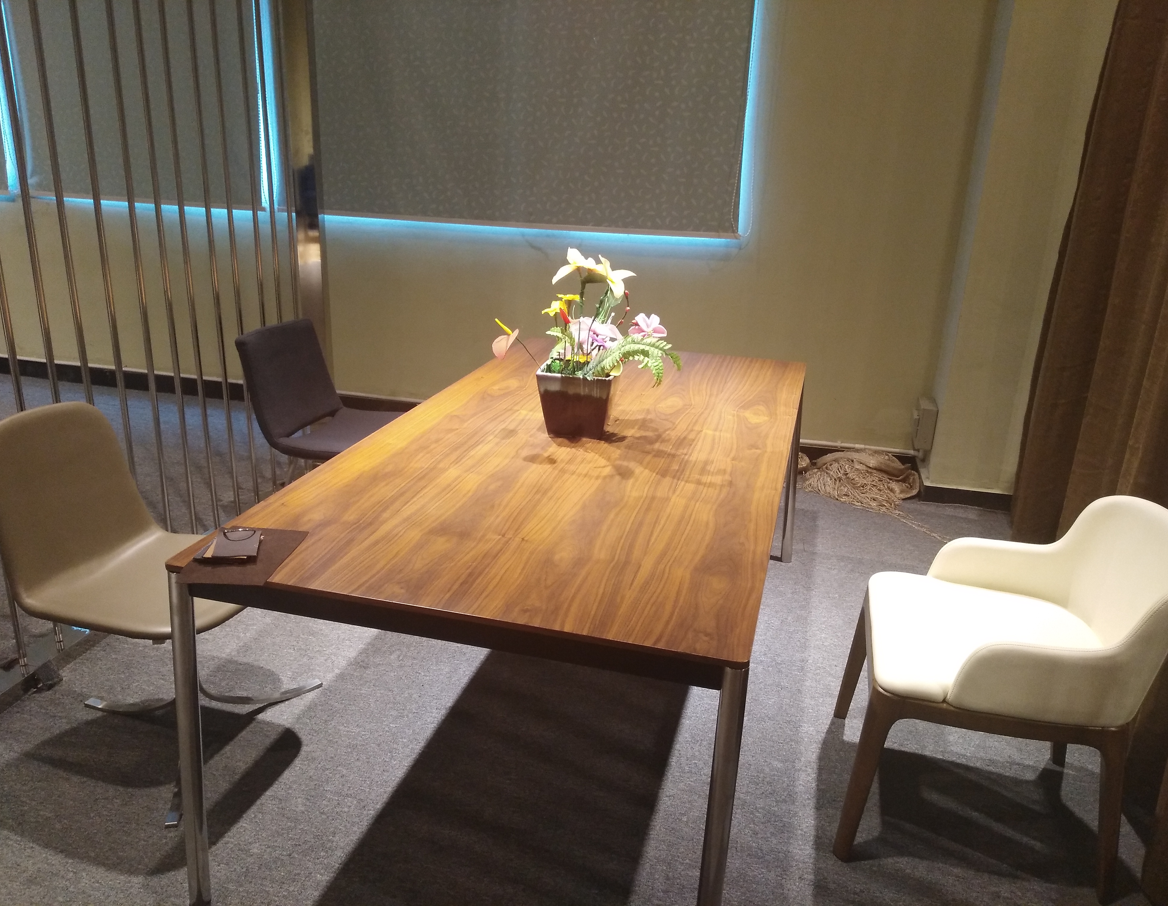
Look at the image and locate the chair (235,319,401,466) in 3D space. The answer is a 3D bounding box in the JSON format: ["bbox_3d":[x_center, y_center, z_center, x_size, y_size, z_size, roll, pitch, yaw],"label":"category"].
[{"bbox_3d":[-0.862,-0.038,3.267,0.570,0.790,0.490,9,20,18],"label":"chair"}]

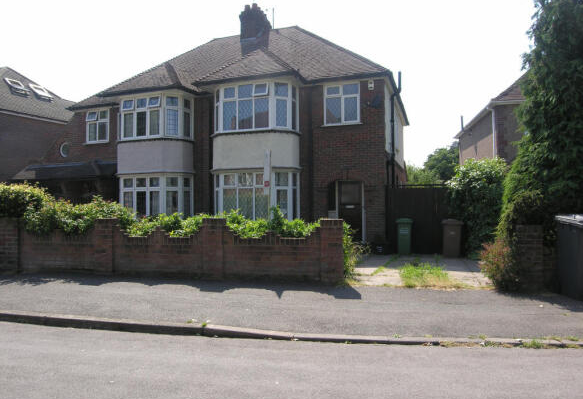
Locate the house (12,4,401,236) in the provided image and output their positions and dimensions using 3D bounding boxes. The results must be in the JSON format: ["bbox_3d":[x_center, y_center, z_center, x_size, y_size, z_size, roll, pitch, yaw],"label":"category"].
[{"bbox_3d":[-2.459,-3.244,17.192,13.700,9.970,9.100,-1,-2,20],"label":"house"}]

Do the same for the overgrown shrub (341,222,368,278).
[{"bbox_3d":[0.967,0.775,6.200,0.420,0.860,0.500,-1,-2,20],"label":"overgrown shrub"}]

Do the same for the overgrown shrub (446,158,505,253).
[{"bbox_3d":[5.201,0.196,11.300,1.600,2.680,1.550,-1,-2,20],"label":"overgrown shrub"}]

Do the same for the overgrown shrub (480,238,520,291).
[{"bbox_3d":[2.767,0.867,5.350,0.480,0.700,0.460,-1,-2,20],"label":"overgrown shrub"}]

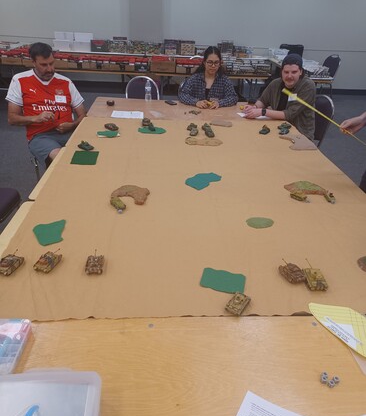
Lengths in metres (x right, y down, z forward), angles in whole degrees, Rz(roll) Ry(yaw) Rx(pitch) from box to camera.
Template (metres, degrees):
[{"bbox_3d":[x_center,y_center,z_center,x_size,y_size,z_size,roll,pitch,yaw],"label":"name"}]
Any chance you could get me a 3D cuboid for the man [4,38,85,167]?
[{"bbox_3d":[-1.135,-0.676,2.994,0.570,1.320,0.680,-17,35,-30],"label":"man"}]

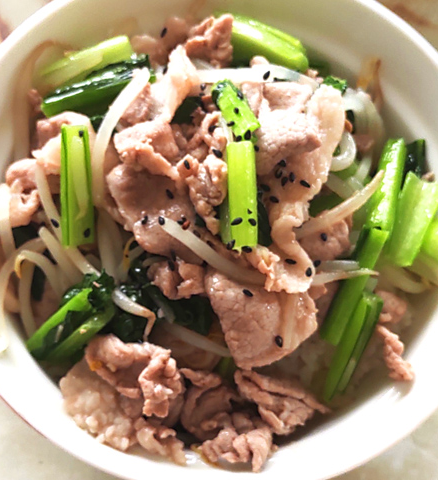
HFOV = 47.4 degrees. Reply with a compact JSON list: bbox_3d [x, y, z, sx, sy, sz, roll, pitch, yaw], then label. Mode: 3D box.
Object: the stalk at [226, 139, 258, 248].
[{"bbox_3d":[0.008,-0.015,0.172,0.010,0.007,0.037,-1,73,1],"label":"stalk"}]

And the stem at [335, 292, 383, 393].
[{"bbox_3d":[0.048,0.037,0.178,0.008,0.006,0.036,20,88,12],"label":"stem"}]

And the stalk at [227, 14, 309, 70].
[{"bbox_3d":[0.018,-0.082,0.208,0.037,0.009,0.012,25,93,8],"label":"stalk"}]

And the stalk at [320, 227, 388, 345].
[{"bbox_3d":[0.049,0.016,0.180,0.007,0.005,0.043,25,87,12],"label":"stalk"}]

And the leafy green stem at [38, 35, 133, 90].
[{"bbox_3d":[-0.054,-0.073,0.206,0.038,0.007,0.010,-24,94,-7],"label":"leafy green stem"}]

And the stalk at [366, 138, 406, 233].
[{"bbox_3d":[0.061,-0.019,0.184,0.008,0.006,0.036,14,77,11],"label":"stalk"}]

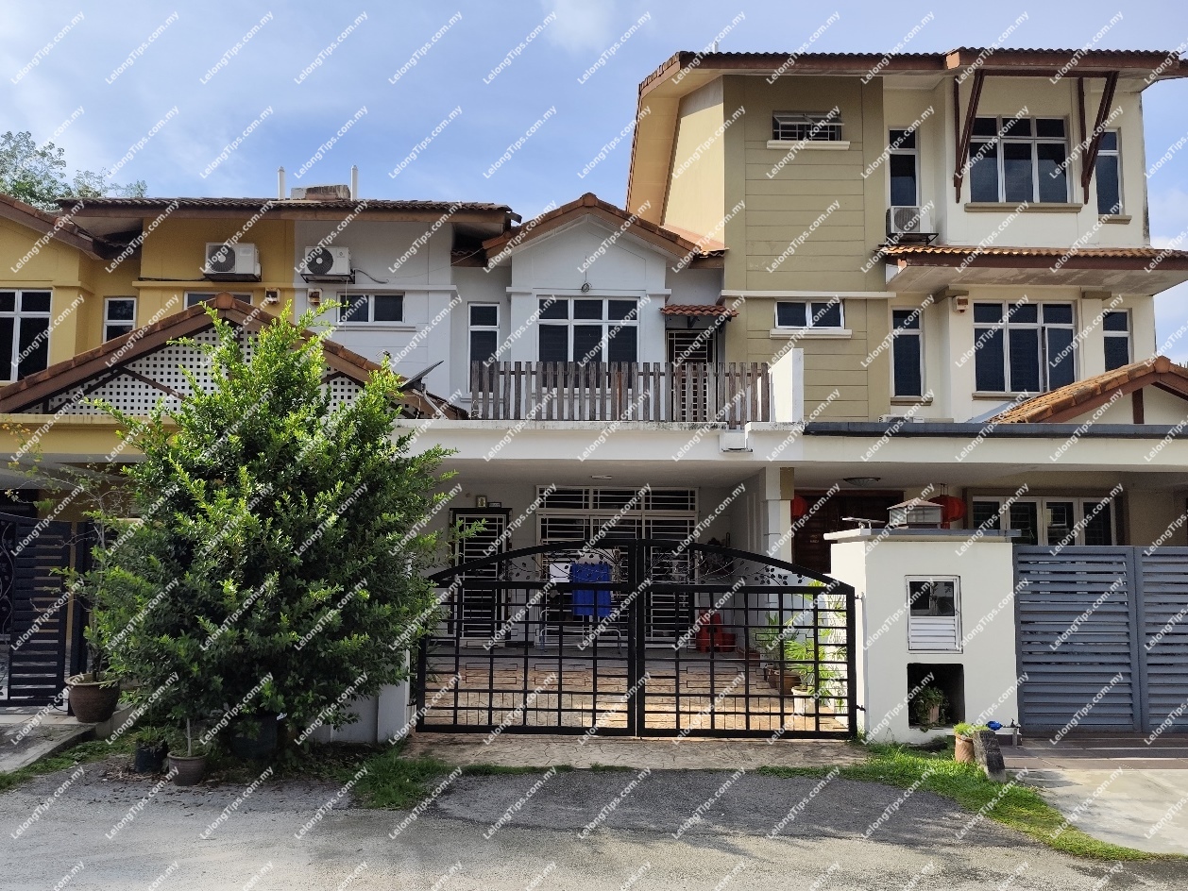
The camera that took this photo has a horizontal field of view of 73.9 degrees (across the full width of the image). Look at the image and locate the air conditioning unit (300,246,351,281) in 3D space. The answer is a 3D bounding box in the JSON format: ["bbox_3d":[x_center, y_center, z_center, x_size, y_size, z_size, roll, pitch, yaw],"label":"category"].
[{"bbox_3d":[-4.188,-2.859,12.350,0.760,0.520,0.340,1,-6,-1],"label":"air conditioning unit"}]

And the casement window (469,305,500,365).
[{"bbox_3d":[-1.819,-1.602,13.000,0.510,1.500,0.100,1,-6,-1],"label":"casement window"}]

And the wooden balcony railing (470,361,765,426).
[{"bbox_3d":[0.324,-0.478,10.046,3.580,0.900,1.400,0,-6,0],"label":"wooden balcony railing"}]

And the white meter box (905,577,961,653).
[{"bbox_3d":[2.713,1.361,6.380,0.430,0.610,0.160,0,-6,0],"label":"white meter box"}]

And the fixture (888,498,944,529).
[{"bbox_3d":[3.120,0.663,7.650,0.380,0.310,0.400,1,-6,-1],"label":"fixture"}]

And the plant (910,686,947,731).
[{"bbox_3d":[2.764,2.158,6.500,0.300,0.350,0.280,0,-6,0],"label":"plant"}]

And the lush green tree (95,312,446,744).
[{"bbox_3d":[-2.397,0.556,5.850,2.550,3.100,2.400,0,-6,0],"label":"lush green tree"}]

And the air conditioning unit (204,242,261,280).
[{"bbox_3d":[-5.673,-2.894,12.499,0.780,0.520,0.310,0,-6,0],"label":"air conditioning unit"}]

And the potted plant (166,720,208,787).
[{"bbox_3d":[-3.012,2.278,5.850,0.310,0.460,0.310,1,-6,-1],"label":"potted plant"}]

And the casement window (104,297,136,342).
[{"bbox_3d":[-7.762,-1.705,12.900,0.520,1.480,0.100,1,-6,-1],"label":"casement window"}]

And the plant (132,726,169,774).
[{"bbox_3d":[-3.454,2.369,6.150,0.270,0.360,0.270,1,-6,-1],"label":"plant"}]

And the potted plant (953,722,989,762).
[{"bbox_3d":[2.772,2.185,5.800,0.270,0.290,0.250,0,-6,0],"label":"potted plant"}]

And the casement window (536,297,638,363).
[{"bbox_3d":[-0.086,-1.635,12.600,1.620,1.460,0.120,0,-6,0],"label":"casement window"}]

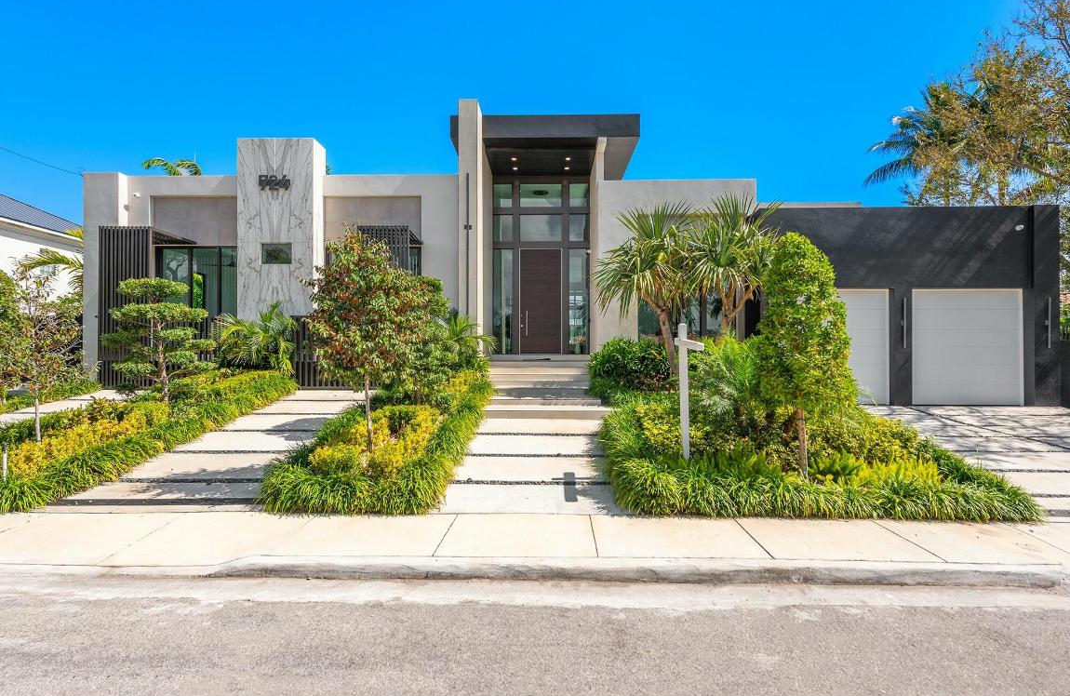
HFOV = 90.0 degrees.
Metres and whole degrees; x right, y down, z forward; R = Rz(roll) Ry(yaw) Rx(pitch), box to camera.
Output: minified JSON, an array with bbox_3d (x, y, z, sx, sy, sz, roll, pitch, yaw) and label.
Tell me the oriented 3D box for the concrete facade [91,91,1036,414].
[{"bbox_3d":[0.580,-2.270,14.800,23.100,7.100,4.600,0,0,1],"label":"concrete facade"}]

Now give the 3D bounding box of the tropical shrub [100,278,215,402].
[{"bbox_3d":[-8.035,-0.168,11.400,2.100,2.700,2.000,0,0,1],"label":"tropical shrub"}]

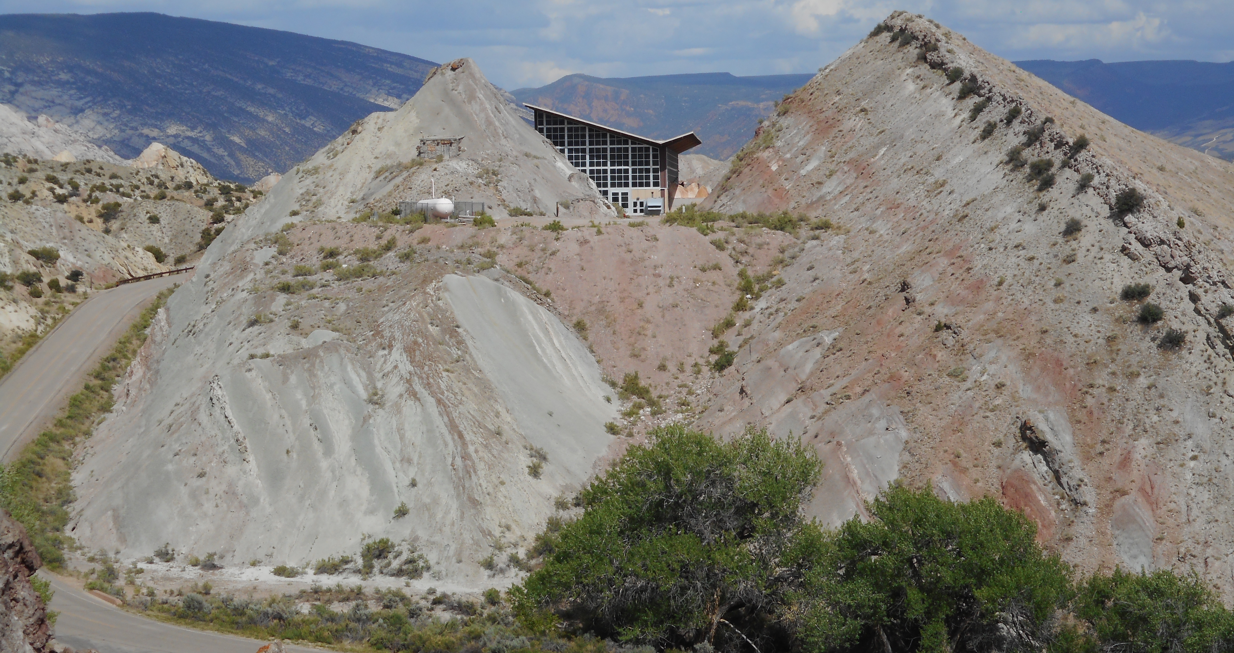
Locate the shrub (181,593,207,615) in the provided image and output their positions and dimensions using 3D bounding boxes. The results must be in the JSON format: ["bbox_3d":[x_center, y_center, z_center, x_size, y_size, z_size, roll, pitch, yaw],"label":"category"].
[{"bbox_3d":[-31.181,20.502,202.690,1.884,1.482,1.724,-1,2,0],"label":"shrub"}]

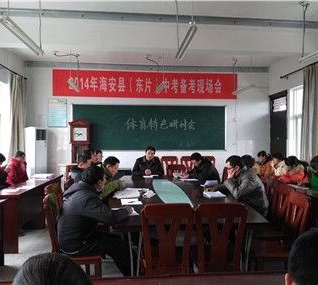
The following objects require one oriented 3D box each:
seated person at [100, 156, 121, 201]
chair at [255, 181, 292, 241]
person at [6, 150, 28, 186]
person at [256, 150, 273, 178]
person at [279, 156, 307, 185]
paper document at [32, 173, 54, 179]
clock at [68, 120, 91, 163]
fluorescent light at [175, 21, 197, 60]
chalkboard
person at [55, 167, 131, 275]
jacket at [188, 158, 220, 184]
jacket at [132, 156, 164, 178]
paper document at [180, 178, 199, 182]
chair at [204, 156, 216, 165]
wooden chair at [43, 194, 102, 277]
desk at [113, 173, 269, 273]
[{"bbox_3d":[-0.620,0.820,3.850,0.750,1.250,0.520,0,0,5],"label":"seated person"},{"bbox_3d":[1.110,0.970,3.420,0.500,0.960,0.430,0,0,-5],"label":"chair"},{"bbox_3d":[-2.440,0.790,5.250,0.700,1.270,0.520,0,0,6],"label":"person"},{"bbox_3d":[2.160,0.825,6.450,0.700,1.250,0.500,0,0,-16],"label":"person"},{"bbox_3d":[2.360,0.830,5.330,0.720,1.190,0.530,0,0,-13],"label":"person"},{"bbox_3d":[-2.330,0.660,6.150,0.360,0.020,0.360,0,0,-5],"label":"paper document"},{"bbox_3d":[-2.000,0.430,7.750,0.580,1.950,0.320,0,0,-5],"label":"clock"},{"bbox_3d":[0.320,-1.200,3.800,0.130,0.080,1.240,0,0,-5],"label":"fluorescent light"},{"bbox_3d":[-0.213,-0.380,8.050,4.000,1.200,0.050,0,0,-5],"label":"chalkboard"},{"bbox_3d":[-0.565,0.830,2.870,0.780,1.250,0.540,0,0,-8],"label":"person"},{"bbox_3d":[0.800,0.610,5.600,0.500,0.620,0.550,0,0,-39],"label":"jacket"},{"bbox_3d":[-0.230,0.590,6.080,0.600,0.640,0.420,0,0,-5],"label":"jacket"},{"bbox_3d":[0.550,0.668,5.480,0.340,0.015,0.250,0,0,-5],"label":"paper document"},{"bbox_3d":[1.270,0.860,7.750,0.430,0.960,0.480,0,0,-5],"label":"chair"},{"bbox_3d":[-0.765,0.970,2.870,0.500,0.960,0.440,0,0,-5],"label":"wooden chair"},{"bbox_3d":[0.145,1.059,4.287,1.330,0.760,3.300,0,0,-5],"label":"desk"}]

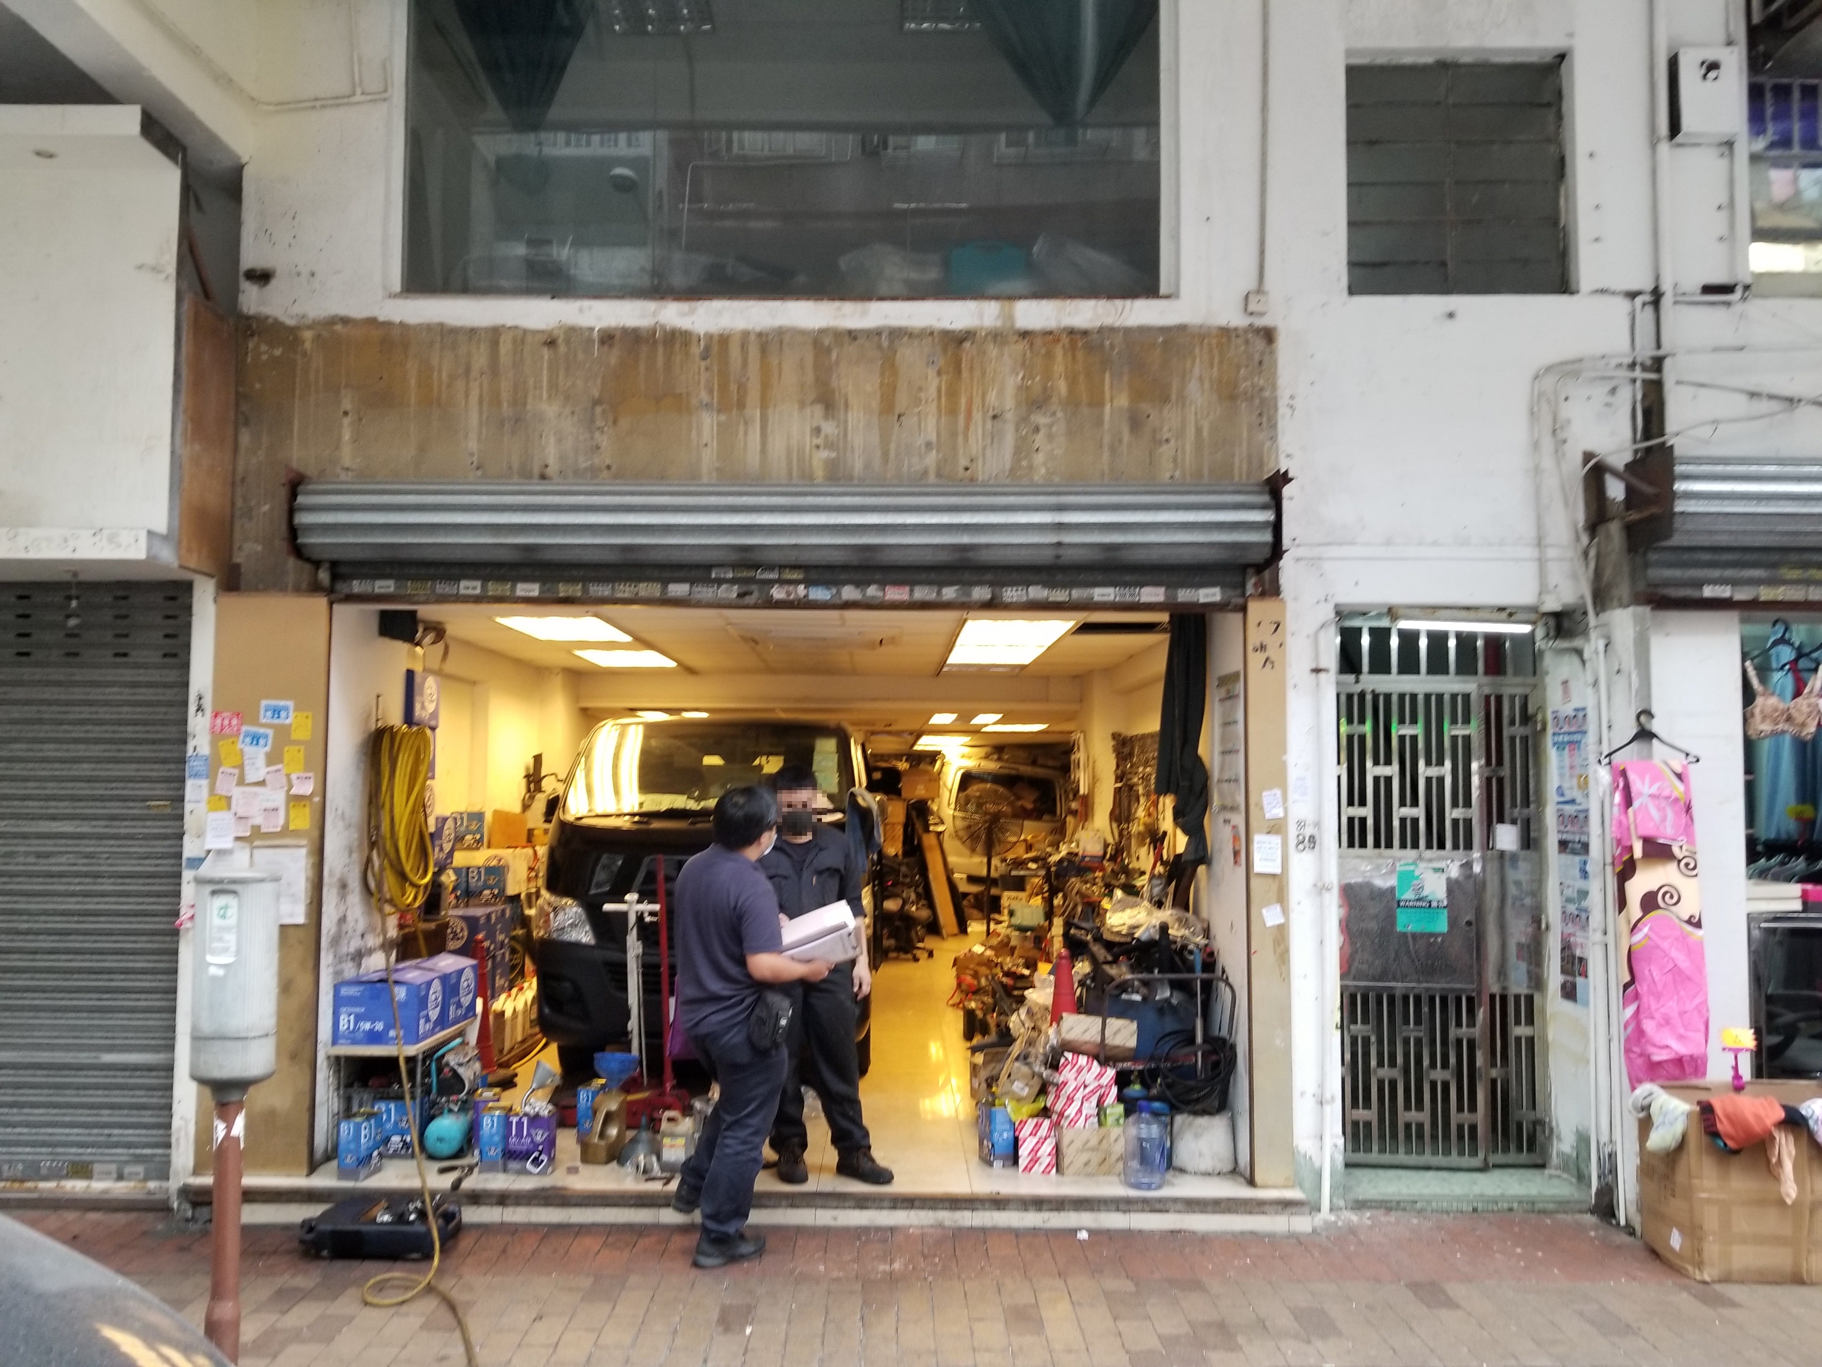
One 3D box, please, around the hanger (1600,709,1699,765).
[{"bbox_3d":[2.766,0.198,5.128,0.378,0.209,0.040,0,-3,8],"label":"hanger"}]

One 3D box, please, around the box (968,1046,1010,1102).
[{"bbox_3d":[0.410,1.950,6.849,0.270,0.240,0.300,0,-4,2],"label":"box"}]

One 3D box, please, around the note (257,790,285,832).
[{"bbox_3d":[-2.530,0.504,5.411,0.105,0.170,0.010,0,-4,2],"label":"note"}]

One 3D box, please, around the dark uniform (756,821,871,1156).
[{"bbox_3d":[-0.395,1.218,5.460,0.460,1.330,0.320,0,-4,6],"label":"dark uniform"}]

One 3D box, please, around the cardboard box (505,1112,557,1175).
[{"bbox_3d":[-1.492,1.815,5.422,0.185,0.230,0.100,0,-3,0],"label":"cardboard box"}]

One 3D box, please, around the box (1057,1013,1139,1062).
[{"bbox_3d":[0.785,1.481,5.768,0.320,0.130,0.130,6,-41,1],"label":"box"}]

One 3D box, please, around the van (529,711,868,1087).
[{"bbox_3d":[-1.024,1.199,8.683,1.700,1.980,4.690,0,-4,-1],"label":"van"}]

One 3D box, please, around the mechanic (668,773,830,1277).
[{"bbox_3d":[-0.606,1.233,5.060,0.500,1.700,0.480,3,-5,-30],"label":"mechanic"}]

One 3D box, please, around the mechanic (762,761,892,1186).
[{"bbox_3d":[-0.371,1.140,5.458,0.500,1.650,0.380,0,-4,6],"label":"mechanic"}]

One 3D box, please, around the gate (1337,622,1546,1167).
[{"bbox_3d":[2.258,0.897,5.862,0.920,2.315,0.060,0,-3,0],"label":"gate"}]

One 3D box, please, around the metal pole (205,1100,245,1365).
[{"bbox_3d":[-1.991,1.623,3.970,0.082,0.840,0.082,0,-4,2],"label":"metal pole"}]

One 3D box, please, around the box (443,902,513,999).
[{"bbox_3d":[-2.764,1.677,8.527,0.370,0.520,0.680,0,-4,-1],"label":"box"}]

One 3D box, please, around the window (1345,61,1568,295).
[{"bbox_3d":[2.250,-2.087,5.696,0.928,1.033,0.070,0,-3,0],"label":"window"}]

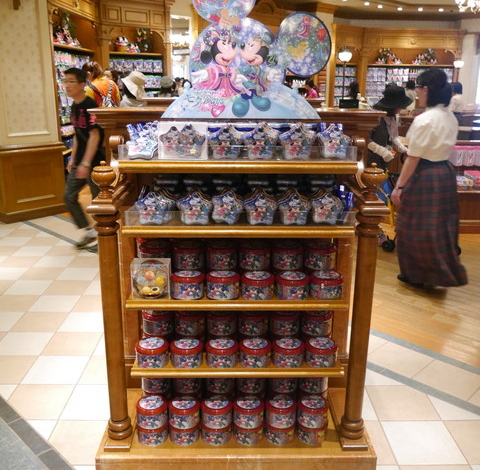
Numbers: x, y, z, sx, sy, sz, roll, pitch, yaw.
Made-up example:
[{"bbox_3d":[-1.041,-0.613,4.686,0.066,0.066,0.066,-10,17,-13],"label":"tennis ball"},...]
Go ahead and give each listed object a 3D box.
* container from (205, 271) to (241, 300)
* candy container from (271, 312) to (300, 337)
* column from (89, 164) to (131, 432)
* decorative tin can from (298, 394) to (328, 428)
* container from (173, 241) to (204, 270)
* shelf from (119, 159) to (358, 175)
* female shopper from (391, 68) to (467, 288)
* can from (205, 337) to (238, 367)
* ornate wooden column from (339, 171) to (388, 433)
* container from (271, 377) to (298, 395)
[{"bbox_3d":[-0.063,0.190,1.973,0.124,0.073,0.124,0,15,0],"label":"container"},{"bbox_3d":[0.183,0.347,2.107,0.125,0.075,0.125,0,16,-1],"label":"candy container"},{"bbox_3d":[-0.471,0.271,1.932,0.101,1.083,0.101,0,15,0],"label":"column"},{"bbox_3d":[0.294,0.708,2.080,0.125,0.075,0.125,0,16,-1],"label":"decorative tin can"},{"bbox_3d":[-0.201,0.085,2.078,0.124,0.073,0.124,0,15,0],"label":"container"},{"bbox_3d":[-0.007,-0.276,1.924,0.810,0.045,0.350,0,16,-1],"label":"shelf"},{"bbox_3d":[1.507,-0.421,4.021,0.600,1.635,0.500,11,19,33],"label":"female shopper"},{"bbox_3d":[-0.074,0.466,2.059,0.127,0.075,0.127,0,16,0],"label":"can"},{"bbox_3d":[0.452,0.287,1.919,0.101,1.113,0.101,0,16,-1],"label":"ornate wooden column"},{"bbox_3d":[0.186,0.601,2.175,0.125,0.075,0.125,0,16,-1],"label":"container"}]

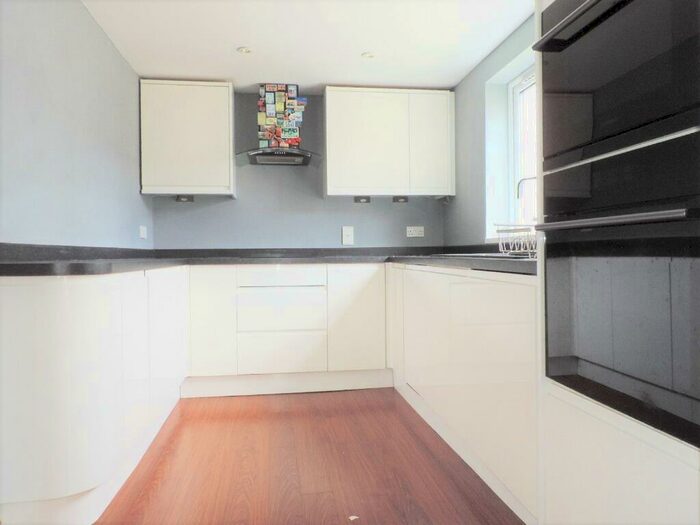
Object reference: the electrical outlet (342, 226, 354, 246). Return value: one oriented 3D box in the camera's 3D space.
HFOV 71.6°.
[{"bbox_3d":[-0.009,-0.211,3.872,0.082,0.150,0.020,-1,1,-8],"label":"electrical outlet"}]

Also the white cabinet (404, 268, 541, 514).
[{"bbox_3d":[0.731,0.383,2.253,0.574,0.720,1.595,-1,1,-8],"label":"white cabinet"}]

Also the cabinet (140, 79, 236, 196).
[{"bbox_3d":[-1.158,-0.875,3.557,0.612,0.783,0.322,-1,1,-8],"label":"cabinet"}]

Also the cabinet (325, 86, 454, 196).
[{"bbox_3d":[0.292,-0.890,3.748,0.962,0.783,0.322,-1,1,-8],"label":"cabinet"}]

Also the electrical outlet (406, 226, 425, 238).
[{"bbox_3d":[0.537,-0.247,3.946,0.146,0.087,0.015,-1,1,-8],"label":"electrical outlet"}]

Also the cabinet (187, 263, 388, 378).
[{"bbox_3d":[-0.434,0.370,3.528,1.300,0.720,0.590,-1,1,-8],"label":"cabinet"}]

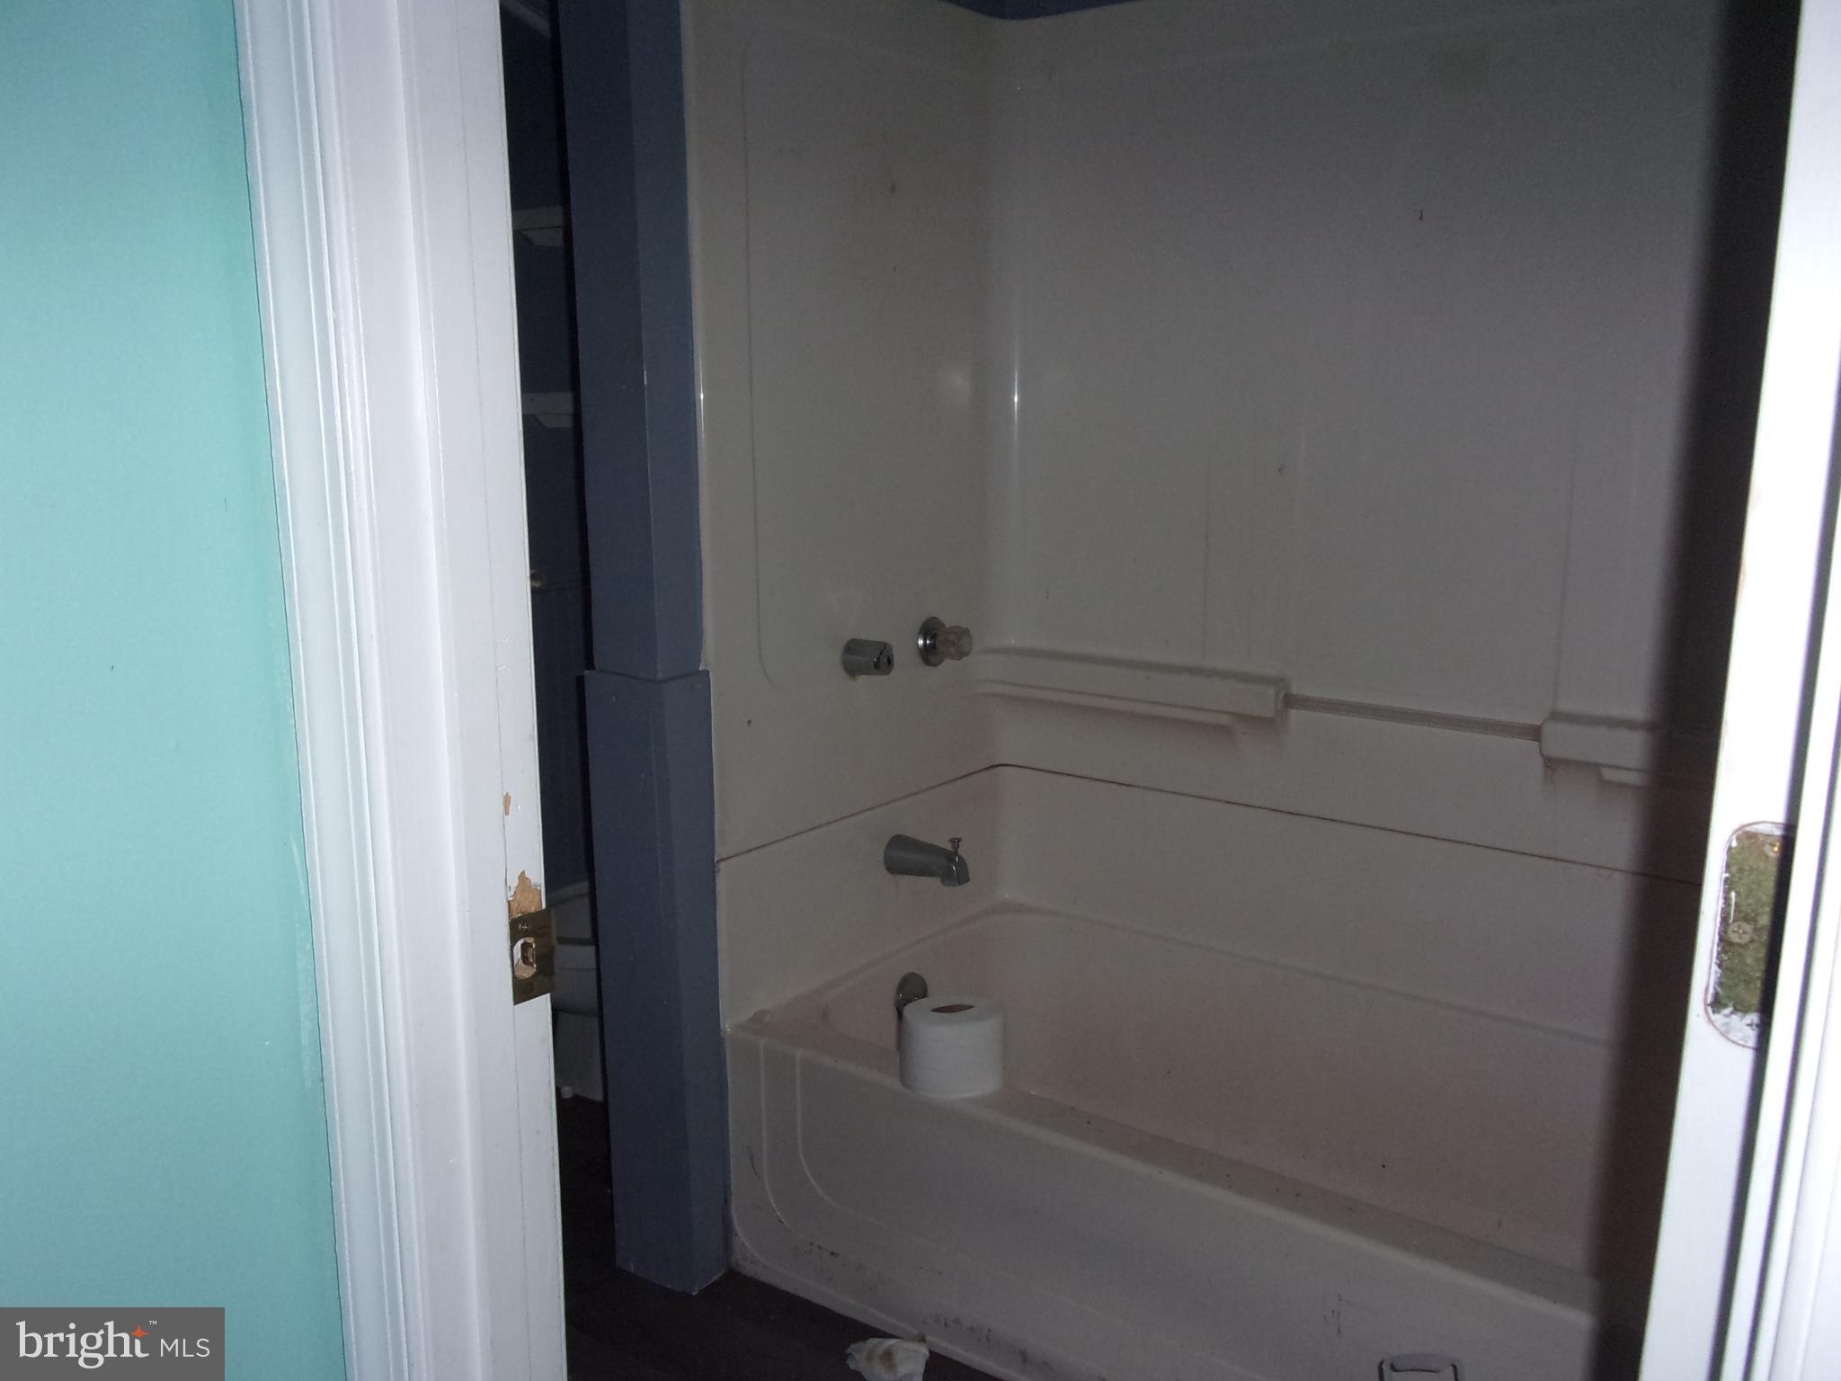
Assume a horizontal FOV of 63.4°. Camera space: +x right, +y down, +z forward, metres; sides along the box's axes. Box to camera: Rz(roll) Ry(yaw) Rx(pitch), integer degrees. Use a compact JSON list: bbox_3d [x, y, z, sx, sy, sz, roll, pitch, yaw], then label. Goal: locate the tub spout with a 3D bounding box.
[{"bbox_3d":[0.015,0.268,2.399,0.137,0.084,0.066,8,14,35],"label":"tub spout"}]

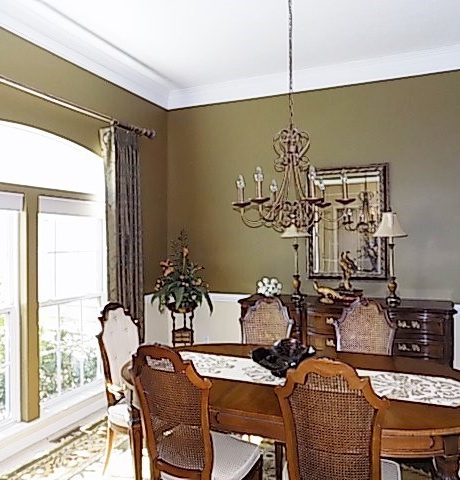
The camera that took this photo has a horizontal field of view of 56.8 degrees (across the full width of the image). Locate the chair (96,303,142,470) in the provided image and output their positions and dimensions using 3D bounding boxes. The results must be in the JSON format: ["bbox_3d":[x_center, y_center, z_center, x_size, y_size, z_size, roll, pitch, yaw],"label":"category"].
[{"bbox_3d":[-0.498,0.956,2.822,0.620,1.050,0.550,0,0,28],"label":"chair"}]

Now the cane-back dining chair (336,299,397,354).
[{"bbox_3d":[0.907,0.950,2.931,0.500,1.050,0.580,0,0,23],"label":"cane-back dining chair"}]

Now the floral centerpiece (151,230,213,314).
[{"bbox_3d":[-0.481,0.327,4.227,0.600,0.810,0.570,0,0,0],"label":"floral centerpiece"}]

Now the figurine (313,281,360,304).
[{"bbox_3d":[0.923,0.448,3.694,0.380,0.200,0.150,0,0,23],"label":"figurine"}]

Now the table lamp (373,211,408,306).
[{"bbox_3d":[1.312,0.158,3.452,0.270,0.770,0.270,0,0,23],"label":"table lamp"}]

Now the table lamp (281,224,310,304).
[{"bbox_3d":[0.582,0.163,3.752,0.270,0.770,0.270,0,0,23],"label":"table lamp"}]

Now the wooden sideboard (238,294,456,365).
[{"bbox_3d":[0.981,1.007,3.748,1.800,0.925,0.500,0,0,23],"label":"wooden sideboard"}]

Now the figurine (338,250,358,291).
[{"bbox_3d":[1.025,0.265,3.694,0.170,0.360,0.150,0,0,23],"label":"figurine"}]

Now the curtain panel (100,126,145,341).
[{"bbox_3d":[-0.956,0.260,3.853,0.150,2.450,0.580,0,0,23],"label":"curtain panel"}]

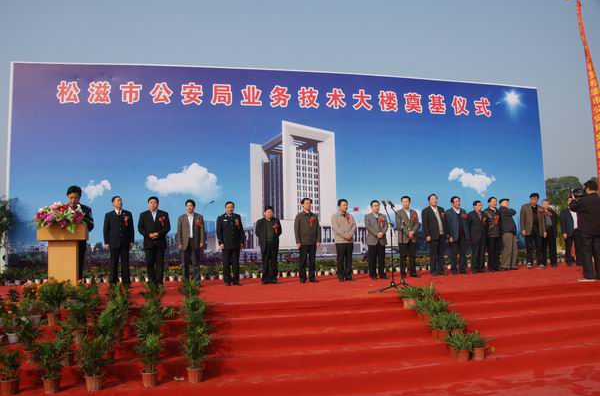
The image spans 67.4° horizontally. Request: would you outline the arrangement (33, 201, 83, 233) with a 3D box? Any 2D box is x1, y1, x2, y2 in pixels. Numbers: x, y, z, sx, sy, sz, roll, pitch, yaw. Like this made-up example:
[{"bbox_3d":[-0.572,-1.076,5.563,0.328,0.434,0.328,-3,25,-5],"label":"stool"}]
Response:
[{"bbox_3d":[-3.569,0.288,6.650,0.710,0.430,0.420,0,-4,-15],"label":"arrangement"}]

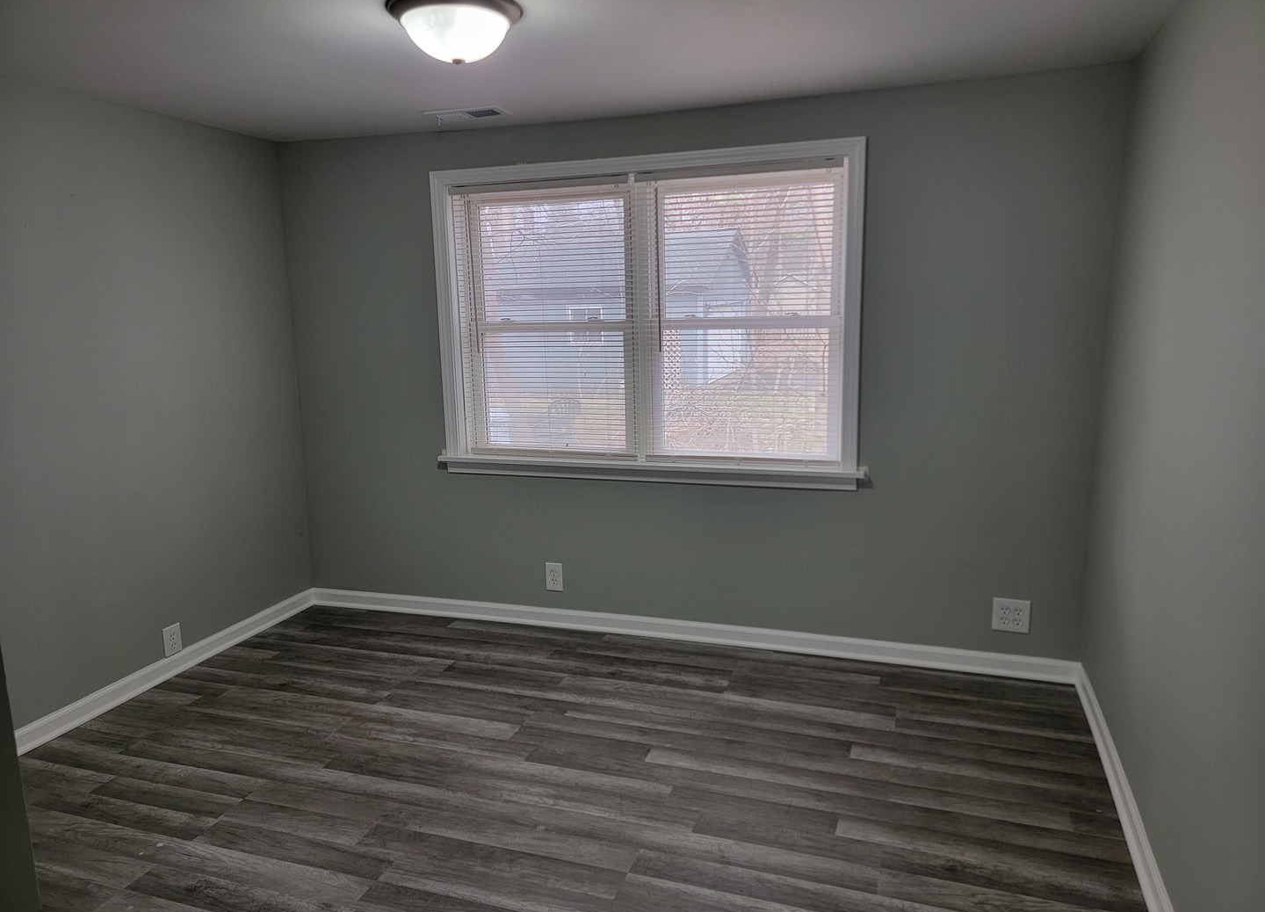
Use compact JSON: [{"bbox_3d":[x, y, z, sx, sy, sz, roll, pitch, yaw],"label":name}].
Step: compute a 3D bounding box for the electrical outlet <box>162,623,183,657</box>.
[{"bbox_3d":[-1.815,0.730,3.471,0.008,0.116,0.081,2,11,19],"label":"electrical outlet"}]

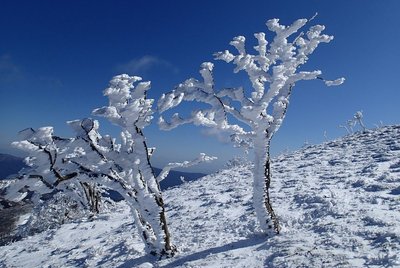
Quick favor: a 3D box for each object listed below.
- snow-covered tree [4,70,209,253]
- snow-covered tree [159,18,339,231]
[{"bbox_3d":[-1.850,0.650,5.950,4.200,3.800,2.700,0,-3,0],"label":"snow-covered tree"},{"bbox_3d":[1.120,-0.190,6.400,4.000,4.750,2.800,0,-3,0],"label":"snow-covered tree"}]

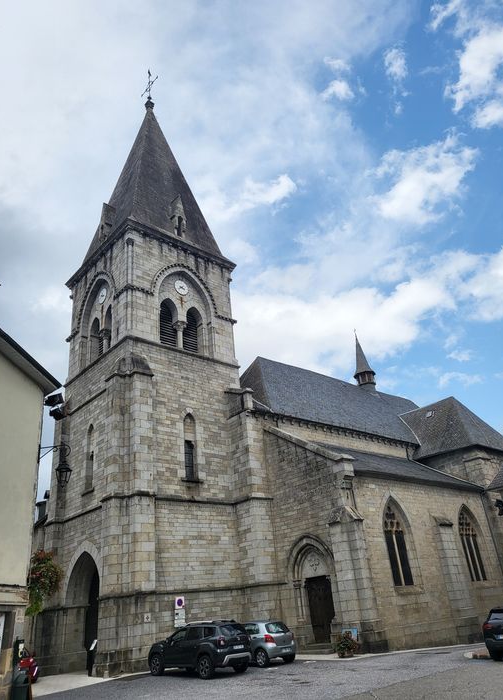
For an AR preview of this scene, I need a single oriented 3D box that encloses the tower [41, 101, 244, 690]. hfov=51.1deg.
[{"bbox_3d":[-6.716,-3.035,34.583,8.900,40.600,9.200,17,-33,-39],"label":"tower"}]

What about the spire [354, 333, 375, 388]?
[{"bbox_3d":[10.516,1.051,50.257,2.100,6.100,2.100,17,-33,-39],"label":"spire"}]

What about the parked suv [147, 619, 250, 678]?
[{"bbox_3d":[-1.930,10.880,19.200,4.340,1.680,1.850,-27,-32,37],"label":"parked suv"}]

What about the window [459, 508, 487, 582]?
[{"bbox_3d":[12.445,10.896,29.898,1.900,4.000,0.400,17,-33,-39],"label":"window"}]

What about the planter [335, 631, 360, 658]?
[{"bbox_3d":[3.691,11.437,20.498,0.920,0.950,0.920,17,-33,-39],"label":"planter"}]

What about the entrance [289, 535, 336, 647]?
[{"bbox_3d":[3.030,11.313,25.031,0.800,4.750,3.100,17,-33,-39],"label":"entrance"}]

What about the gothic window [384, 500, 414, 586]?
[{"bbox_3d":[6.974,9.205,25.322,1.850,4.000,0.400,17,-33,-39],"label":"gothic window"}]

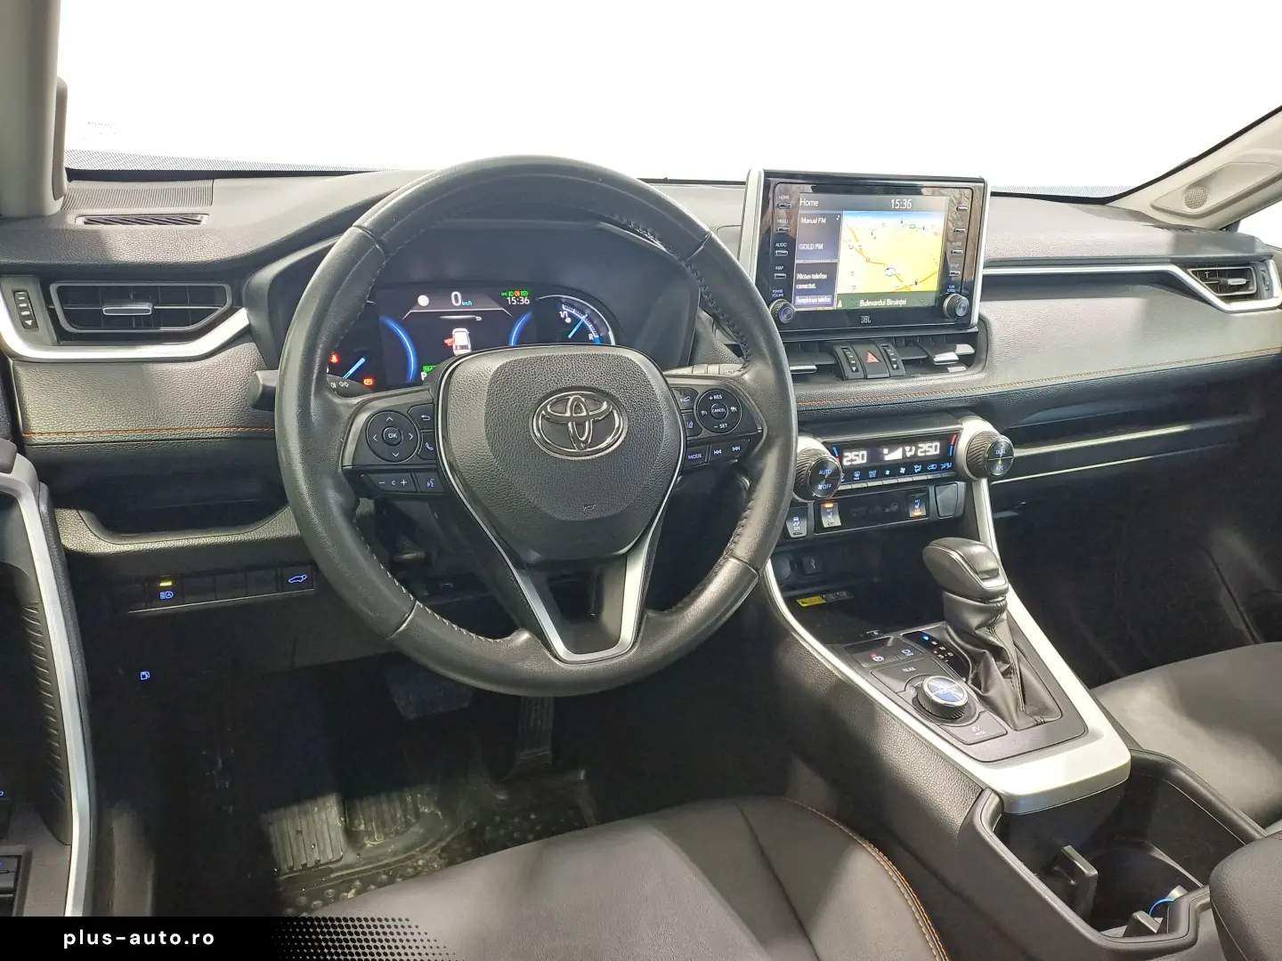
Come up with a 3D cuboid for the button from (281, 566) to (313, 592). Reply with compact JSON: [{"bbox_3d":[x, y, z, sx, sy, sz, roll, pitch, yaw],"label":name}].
[{"bbox_3d":[-0.274,0.079,0.738,0.024,0.021,0.008,-6,20,-24],"label":"button"}]

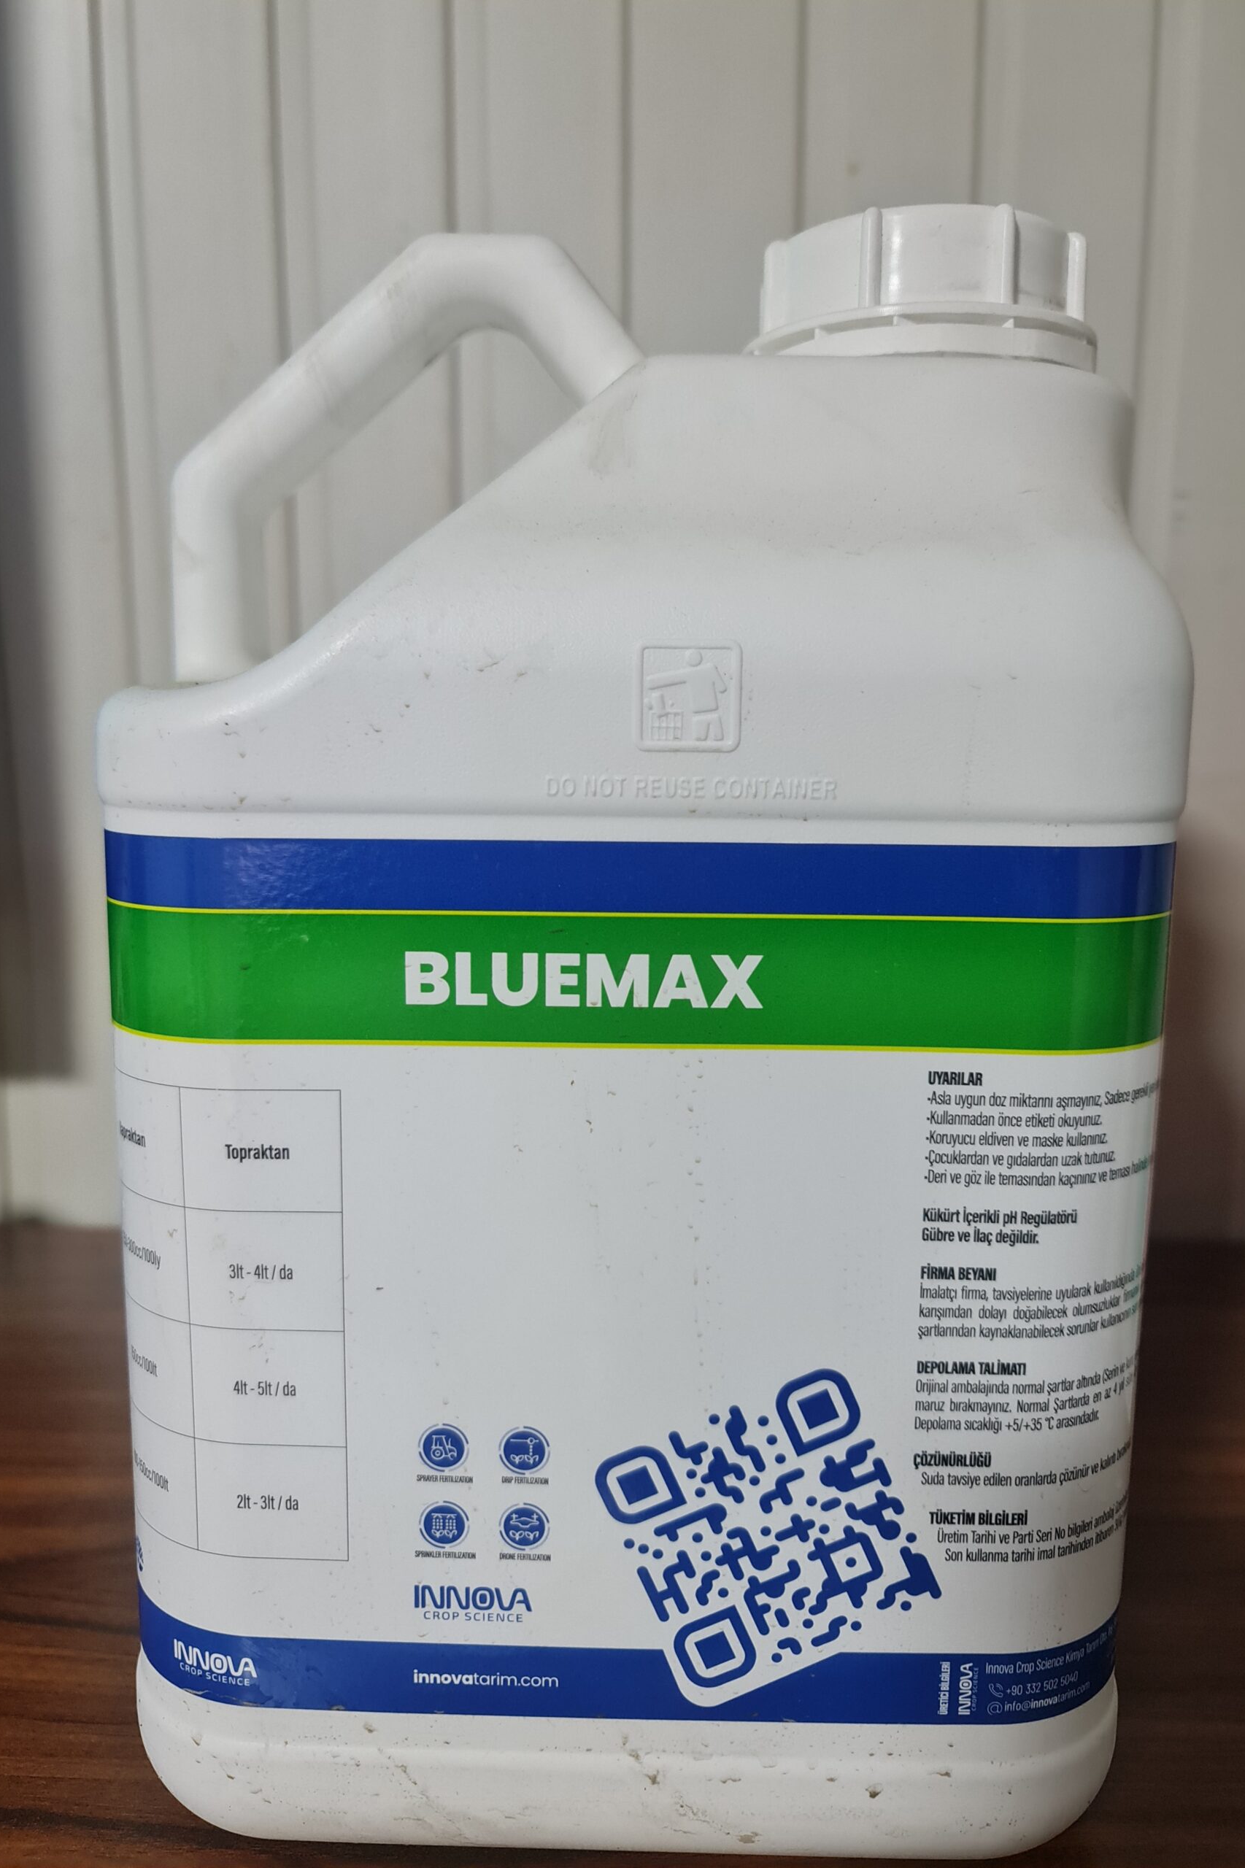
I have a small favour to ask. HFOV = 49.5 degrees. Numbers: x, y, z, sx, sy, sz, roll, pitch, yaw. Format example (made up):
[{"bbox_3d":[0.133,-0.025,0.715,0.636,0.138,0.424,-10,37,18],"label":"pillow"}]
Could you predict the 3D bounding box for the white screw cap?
[{"bbox_3d":[0.058,-0.117,0.264,0.067,0.025,0.067,1,8,2],"label":"white screw cap"}]

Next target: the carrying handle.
[{"bbox_3d":[-0.043,-0.093,0.270,0.095,0.085,0.027,1,8,2],"label":"carrying handle"}]

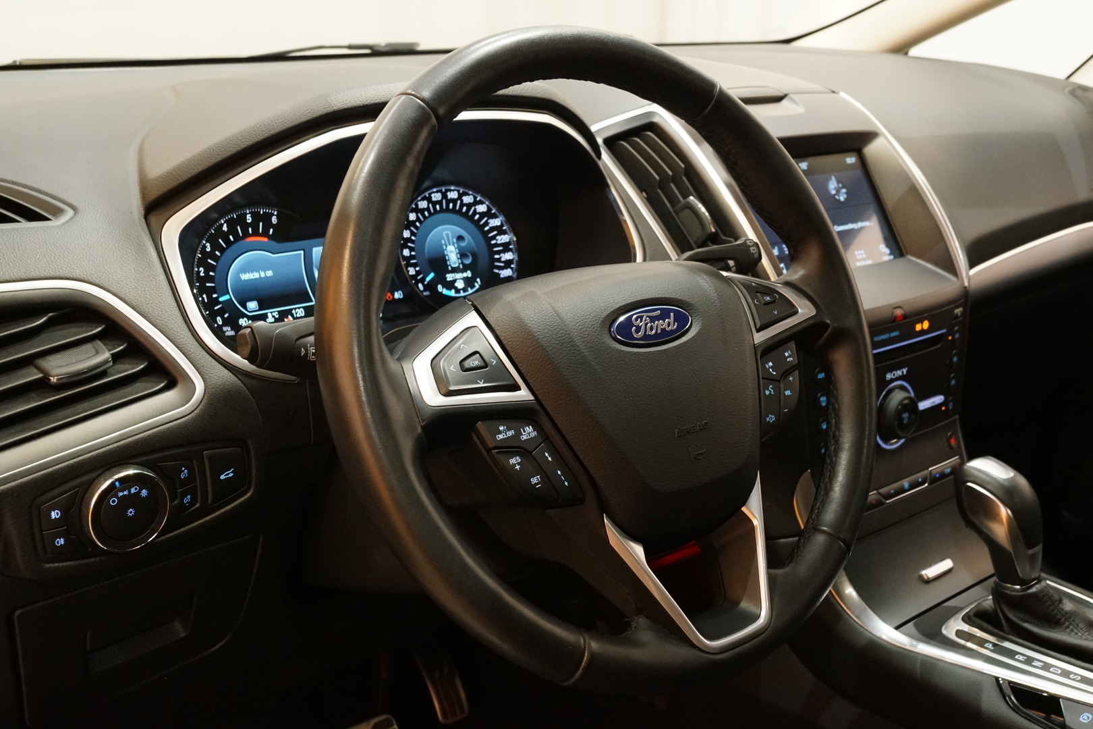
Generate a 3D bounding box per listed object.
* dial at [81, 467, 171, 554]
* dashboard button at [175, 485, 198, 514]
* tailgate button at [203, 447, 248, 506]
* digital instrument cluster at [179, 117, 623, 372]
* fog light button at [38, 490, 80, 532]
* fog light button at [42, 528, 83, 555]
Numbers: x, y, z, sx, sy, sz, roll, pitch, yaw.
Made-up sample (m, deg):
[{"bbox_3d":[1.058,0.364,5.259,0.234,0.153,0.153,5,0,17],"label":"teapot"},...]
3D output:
[{"bbox_3d":[-0.259,0.088,0.670,0.051,0.051,0.020,-15,17,-41],"label":"dial"},{"bbox_3d":[-0.235,0.086,0.709,0.017,0.017,0.010,-15,17,-41],"label":"dashboard button"},{"bbox_3d":[-0.215,0.072,0.725,0.028,0.037,0.010,-15,17,-41],"label":"tailgate button"},{"bbox_3d":[-0.072,-0.092,0.766,0.385,0.172,0.060,-12,12,-35],"label":"digital instrument cluster"},{"bbox_3d":[-0.292,0.087,0.654,0.025,0.021,0.010,-15,17,-41],"label":"fog light button"},{"bbox_3d":[-0.292,0.106,0.657,0.021,0.020,0.010,-15,17,-41],"label":"fog light button"}]

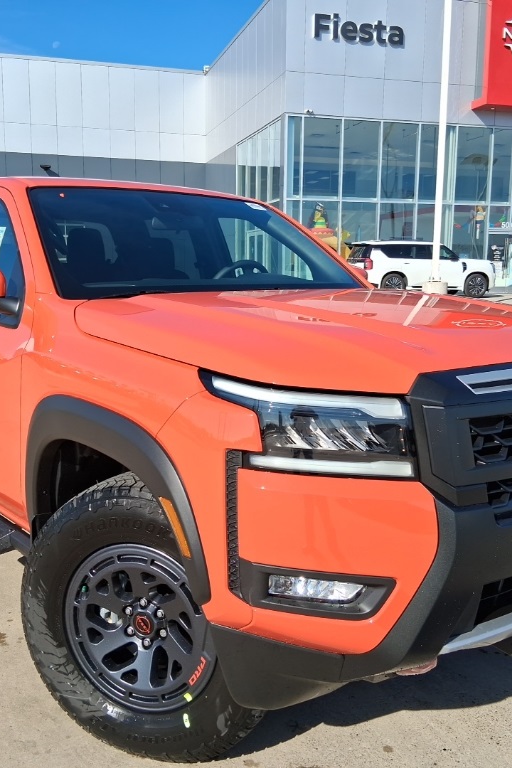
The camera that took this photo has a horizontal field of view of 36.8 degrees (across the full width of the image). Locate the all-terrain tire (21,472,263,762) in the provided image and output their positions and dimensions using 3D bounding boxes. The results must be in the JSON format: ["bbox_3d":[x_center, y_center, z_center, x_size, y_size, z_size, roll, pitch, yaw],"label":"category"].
[{"bbox_3d":[-0.270,0.644,2.163,0.800,0.800,0.270,4,9,22],"label":"all-terrain tire"}]

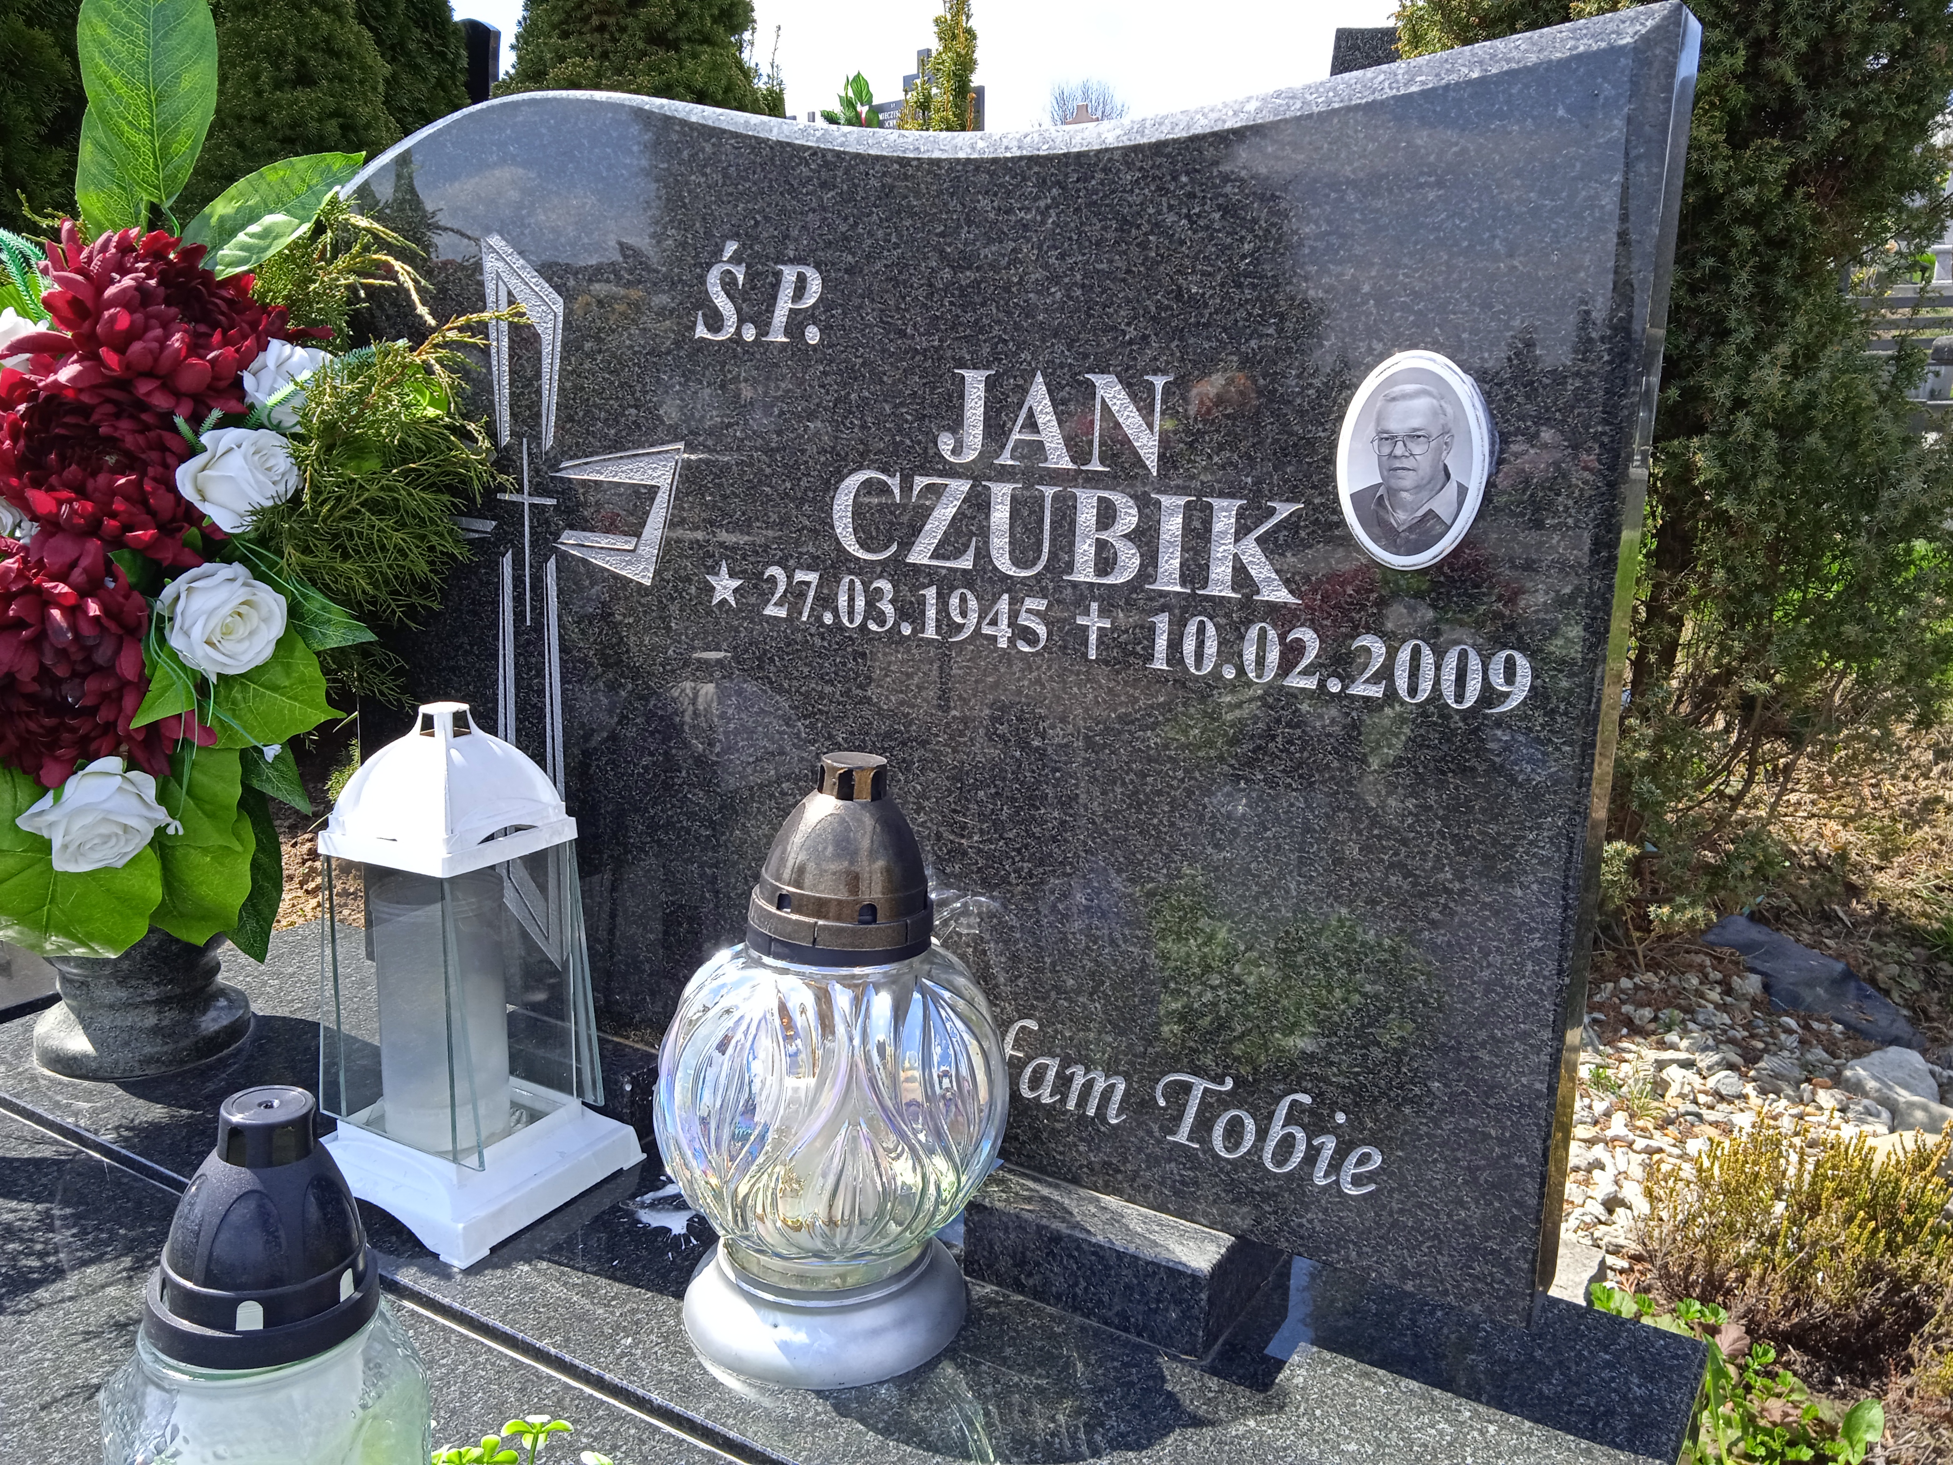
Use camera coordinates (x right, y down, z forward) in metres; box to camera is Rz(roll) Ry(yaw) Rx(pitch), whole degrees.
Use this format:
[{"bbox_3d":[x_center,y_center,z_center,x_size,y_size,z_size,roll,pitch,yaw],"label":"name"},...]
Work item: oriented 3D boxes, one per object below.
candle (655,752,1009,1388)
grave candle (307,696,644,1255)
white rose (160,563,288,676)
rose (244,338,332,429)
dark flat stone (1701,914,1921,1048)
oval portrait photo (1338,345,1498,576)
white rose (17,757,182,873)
[{"bbox_3d":[-0.085,0.187,0.954,0.211,0.349,0.211,2,12,0],"label":"candle"},{"bbox_3d":[-0.362,0.151,1.097,0.178,0.343,0.178,8,13,26],"label":"grave candle"},{"bbox_3d":[-0.559,-0.085,1.175,0.094,0.086,0.068,-6,12,-33],"label":"white rose"},{"bbox_3d":[-0.522,-0.265,1.200,0.070,0.066,0.062,-2,-15,-20],"label":"rose"},{"bbox_3d":[1.360,0.375,2.600,0.200,0.080,0.500,3,12,6],"label":"dark flat stone"},{"bbox_3d":[0.233,-0.144,0.838,0.080,0.114,0.012,9,14,30],"label":"oval portrait photo"},{"bbox_3d":[-0.655,0.062,1.180,0.112,0.085,0.070,-4,29,-27],"label":"white rose"}]

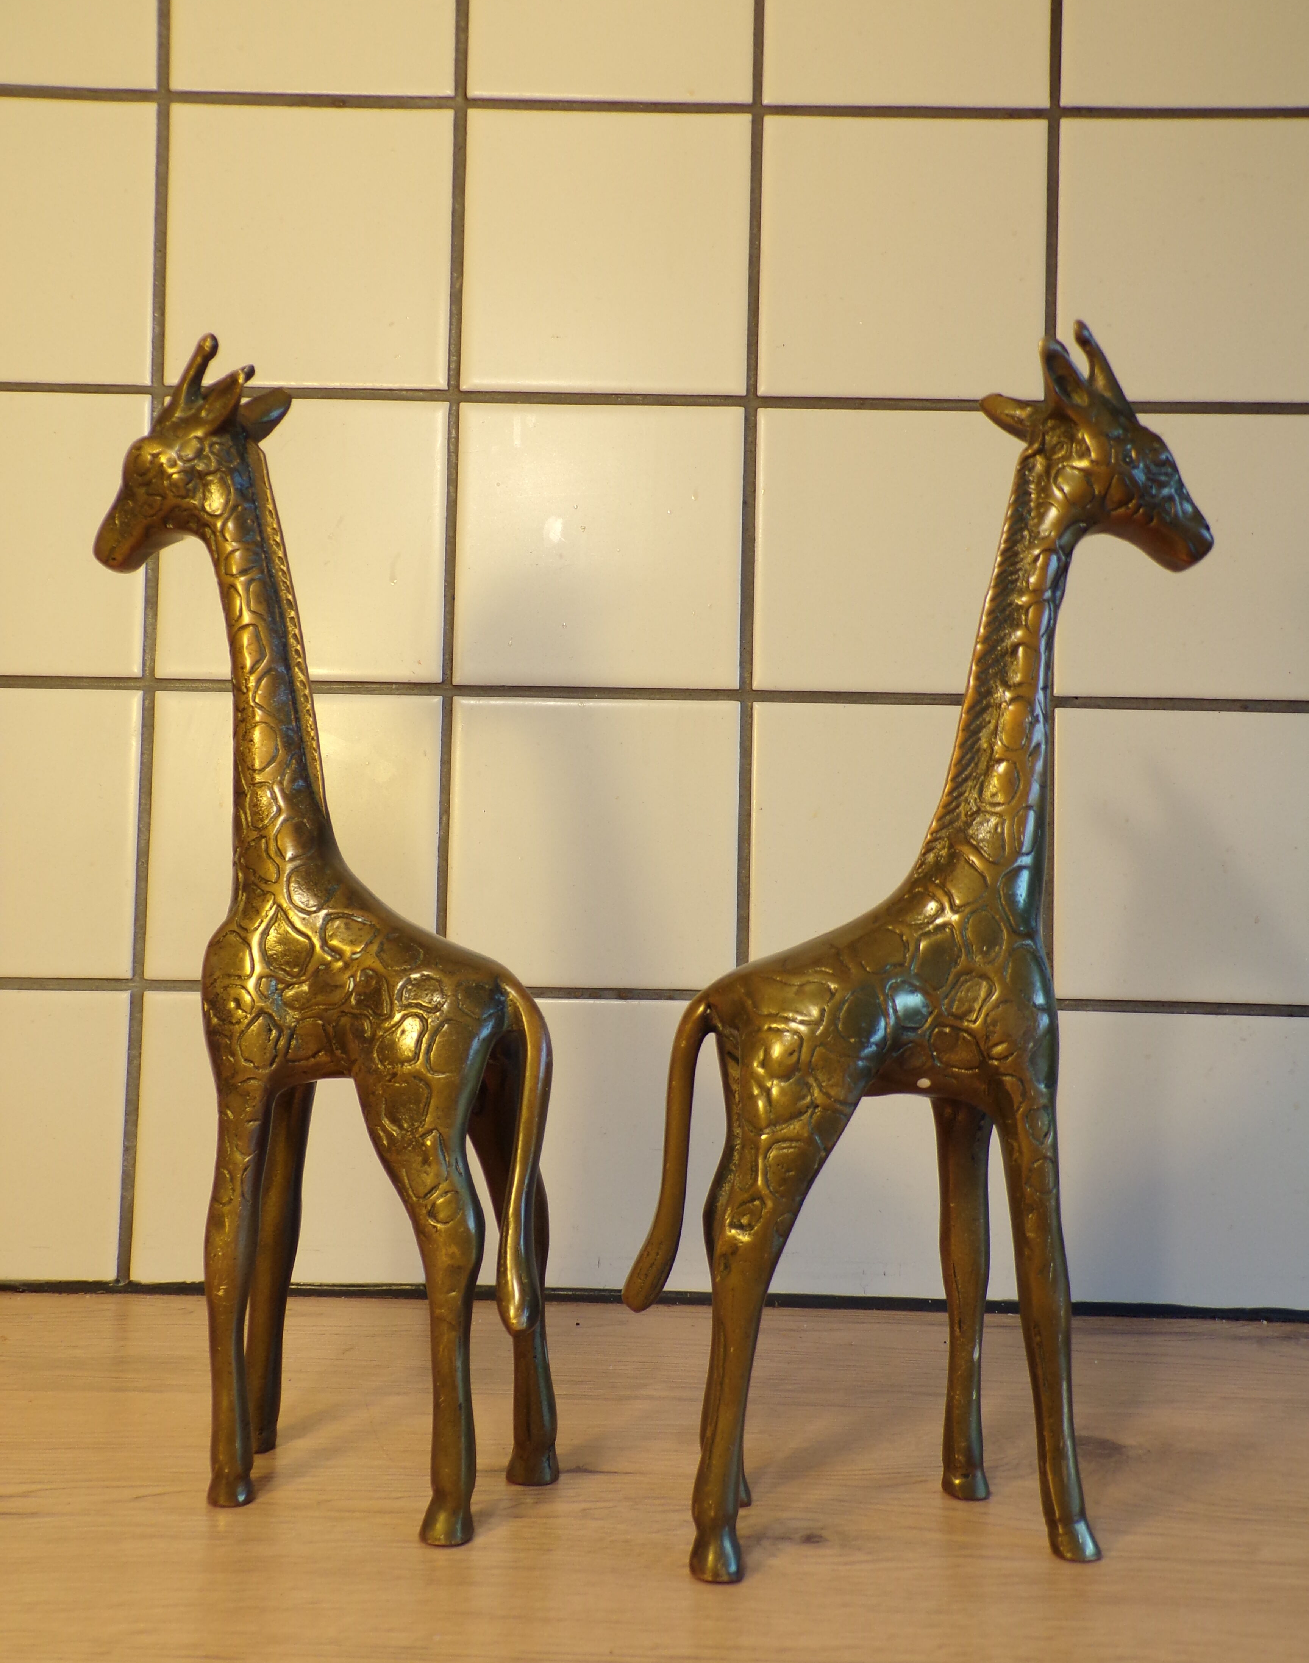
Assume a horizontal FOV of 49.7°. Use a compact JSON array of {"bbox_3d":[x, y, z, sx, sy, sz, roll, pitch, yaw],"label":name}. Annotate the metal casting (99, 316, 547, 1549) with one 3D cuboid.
[{"bbox_3d":[-0.082,0.015,0.342,0.126,0.277,0.048,1,-2,15],"label":"metal casting"}]

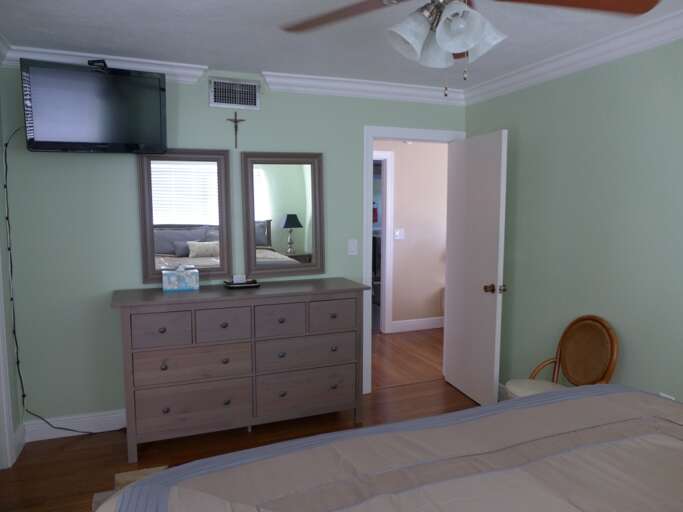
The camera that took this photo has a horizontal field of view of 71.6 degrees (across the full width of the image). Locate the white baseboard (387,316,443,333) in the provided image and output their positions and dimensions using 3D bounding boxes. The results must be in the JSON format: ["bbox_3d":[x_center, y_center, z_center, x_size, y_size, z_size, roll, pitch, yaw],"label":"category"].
[{"bbox_3d":[0.931,0.858,5.856,0.800,0.143,0.020,-2,6,-20],"label":"white baseboard"}]

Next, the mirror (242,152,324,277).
[{"bbox_3d":[-0.419,-0.301,3.488,0.602,0.899,0.030,-2,6,-20],"label":"mirror"}]

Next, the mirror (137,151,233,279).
[{"bbox_3d":[-1.054,-0.272,3.229,0.592,0.902,0.035,-2,7,-20],"label":"mirror"}]

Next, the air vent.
[{"bbox_3d":[-0.740,-1.123,3.300,0.348,0.193,0.025,-2,6,-20],"label":"air vent"}]

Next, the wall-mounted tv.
[{"bbox_3d":[-1.426,-0.862,2.794,0.756,0.480,0.080,-9,25,-38],"label":"wall-mounted tv"}]

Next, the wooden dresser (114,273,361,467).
[{"bbox_3d":[-0.633,0.700,3.224,1.600,0.958,0.502,-2,6,-20],"label":"wooden dresser"}]

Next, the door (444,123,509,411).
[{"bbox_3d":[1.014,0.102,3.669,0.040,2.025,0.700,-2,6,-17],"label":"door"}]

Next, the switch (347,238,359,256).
[{"bbox_3d":[0.090,-0.063,3.693,0.080,0.122,0.014,-2,7,-20],"label":"switch"}]

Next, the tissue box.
[{"bbox_3d":[-1.072,0.159,3.166,0.225,0.132,0.120,-2,6,-20],"label":"tissue box"}]

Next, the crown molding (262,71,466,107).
[{"bbox_3d":[0.243,-1.257,3.592,1.703,0.108,0.070,-2,7,-20],"label":"crown molding"}]

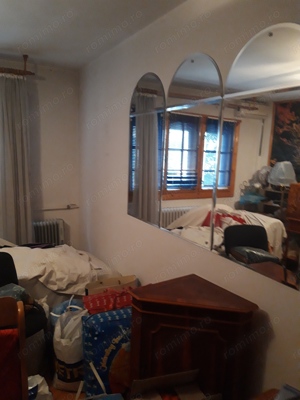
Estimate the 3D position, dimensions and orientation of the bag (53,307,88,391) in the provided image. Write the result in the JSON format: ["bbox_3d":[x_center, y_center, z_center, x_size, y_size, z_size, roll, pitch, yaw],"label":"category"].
[{"bbox_3d":[-0.512,0.962,2.022,0.240,0.540,0.190,2,10,-2],"label":"bag"}]

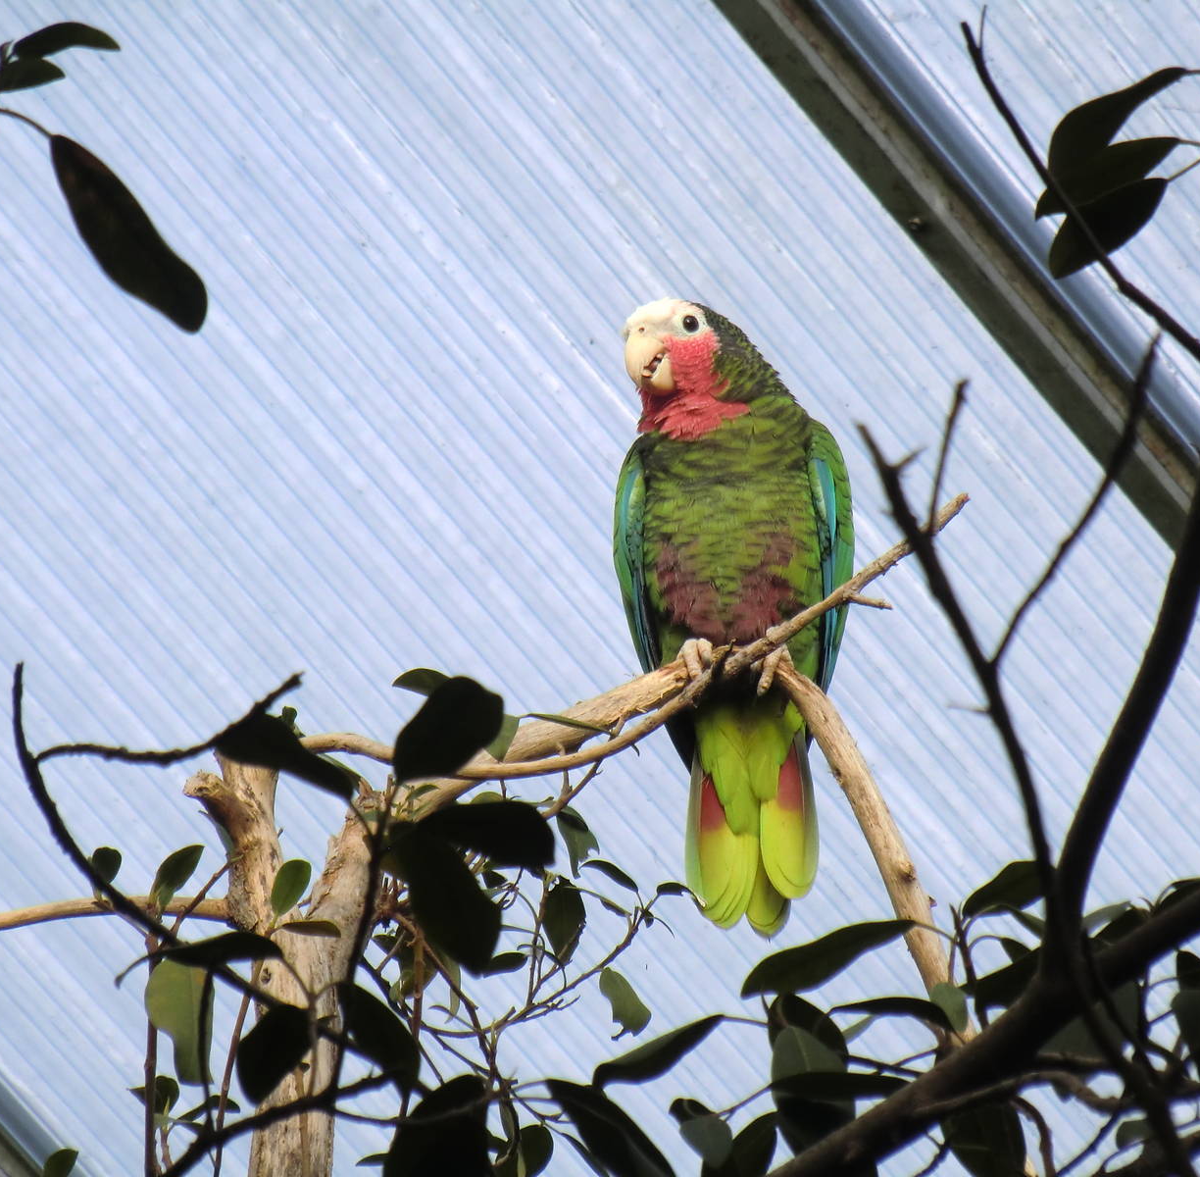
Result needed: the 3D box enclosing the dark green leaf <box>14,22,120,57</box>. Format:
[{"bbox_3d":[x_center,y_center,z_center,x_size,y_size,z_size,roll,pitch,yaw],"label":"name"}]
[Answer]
[{"bbox_3d":[-0.238,-0.245,4.850,0.048,0.016,0.020,0,-25,0],"label":"dark green leaf"}]

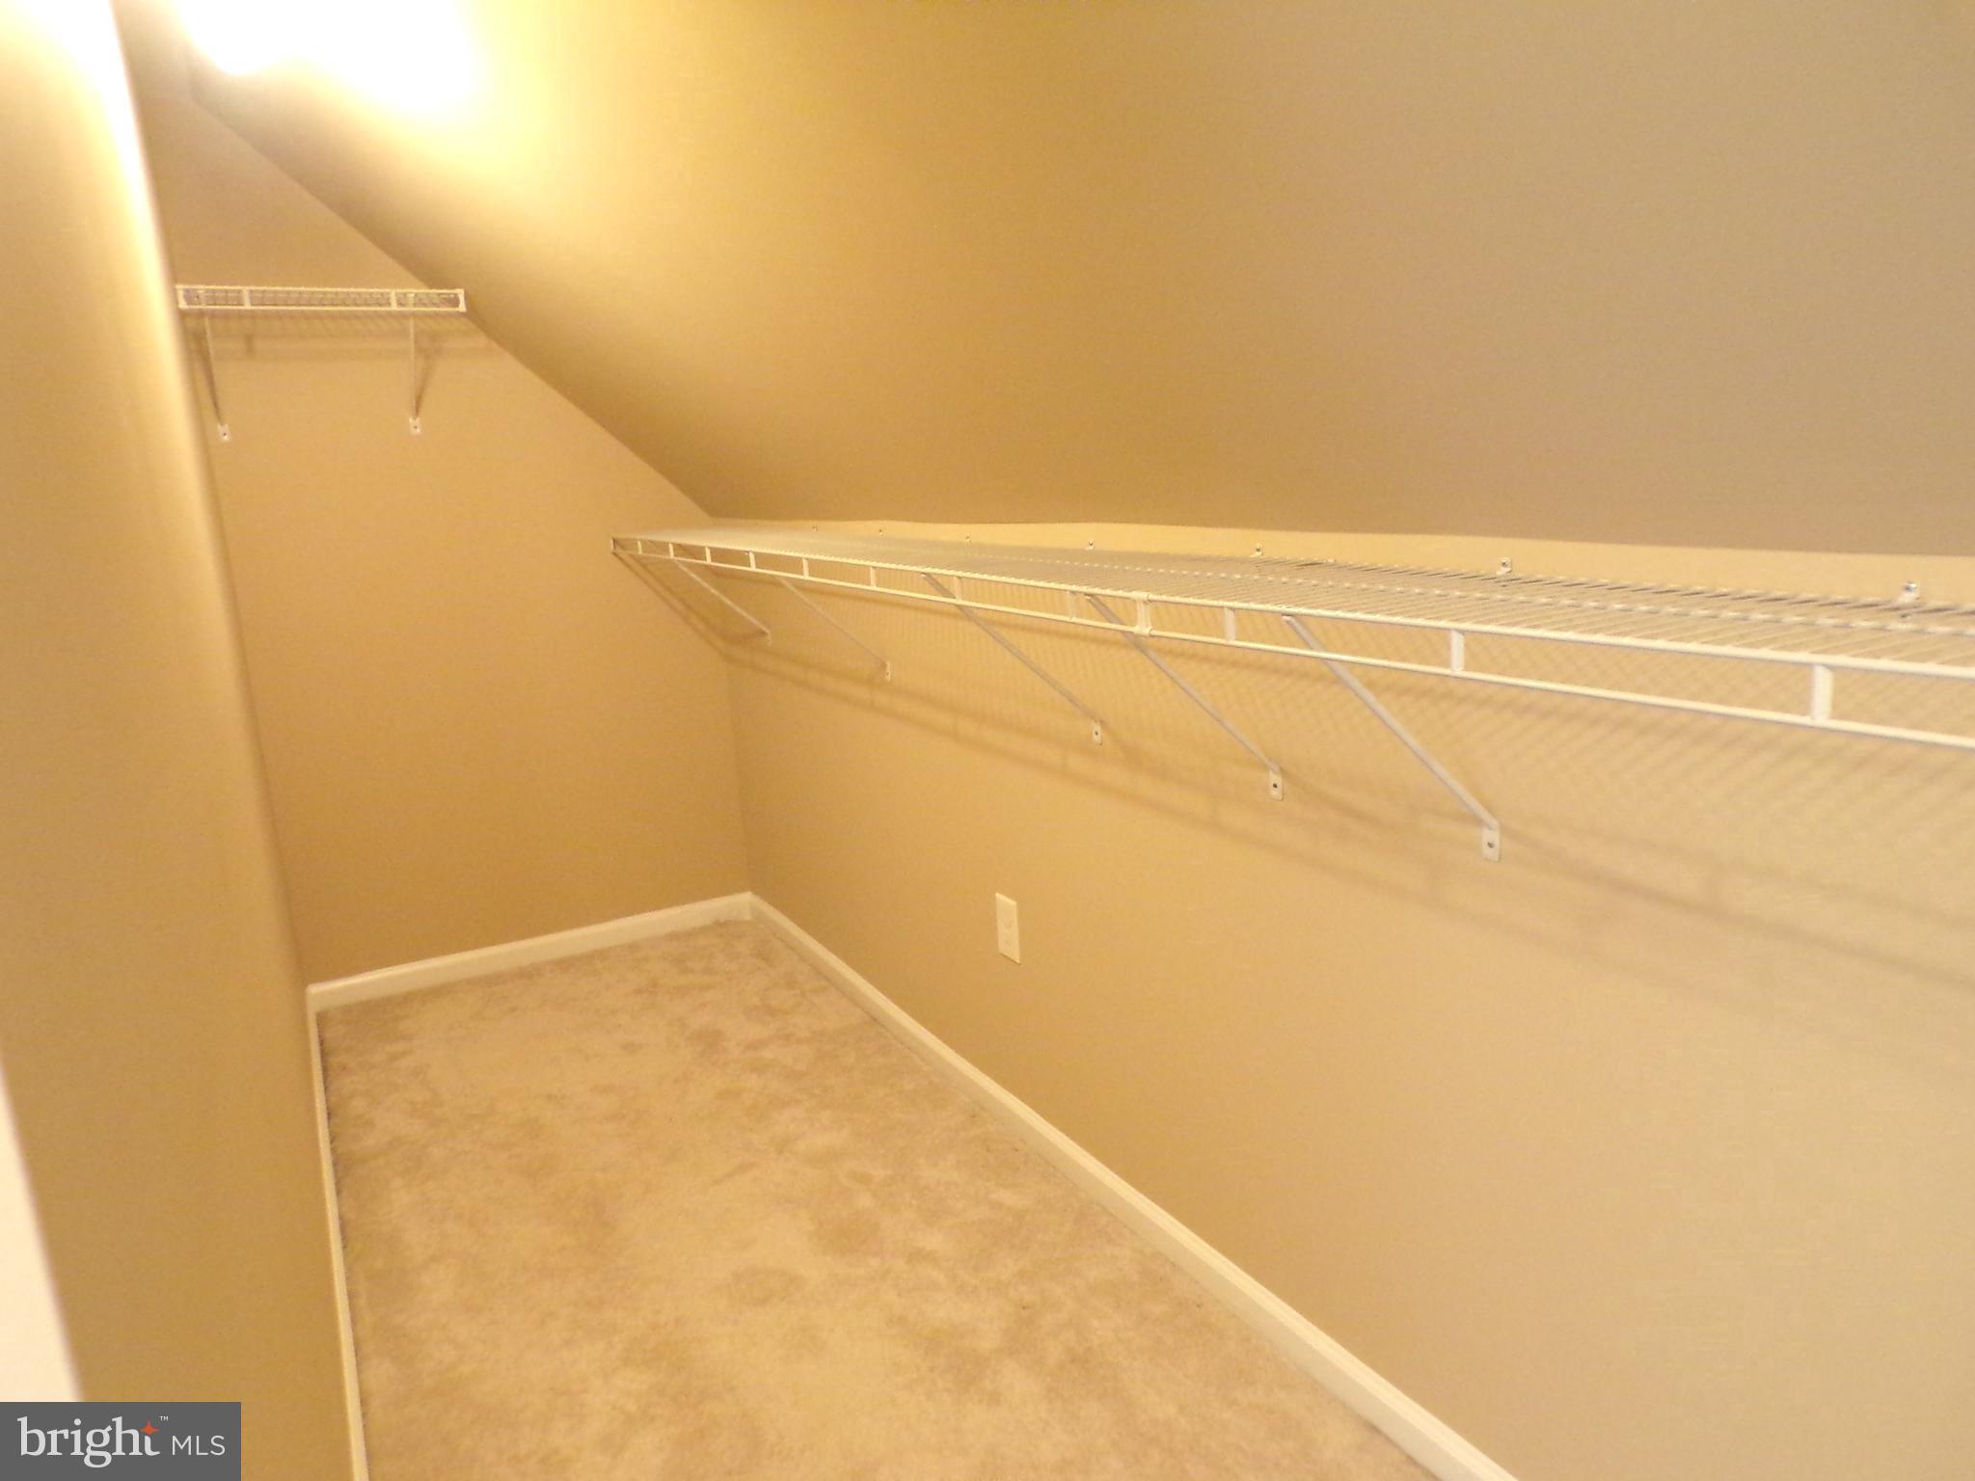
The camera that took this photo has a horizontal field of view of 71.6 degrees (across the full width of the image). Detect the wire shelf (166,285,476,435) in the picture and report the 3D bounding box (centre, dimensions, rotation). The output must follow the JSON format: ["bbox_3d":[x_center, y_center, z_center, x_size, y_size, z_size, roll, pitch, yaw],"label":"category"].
[{"bbox_3d":[-1.575,-0.909,3.302,0.605,0.322,0.300,-10,13,-26],"label":"wire shelf"}]

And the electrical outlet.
[{"bbox_3d":[0.044,0.359,2.615,0.009,0.117,0.075,-10,13,-26],"label":"electrical outlet"}]

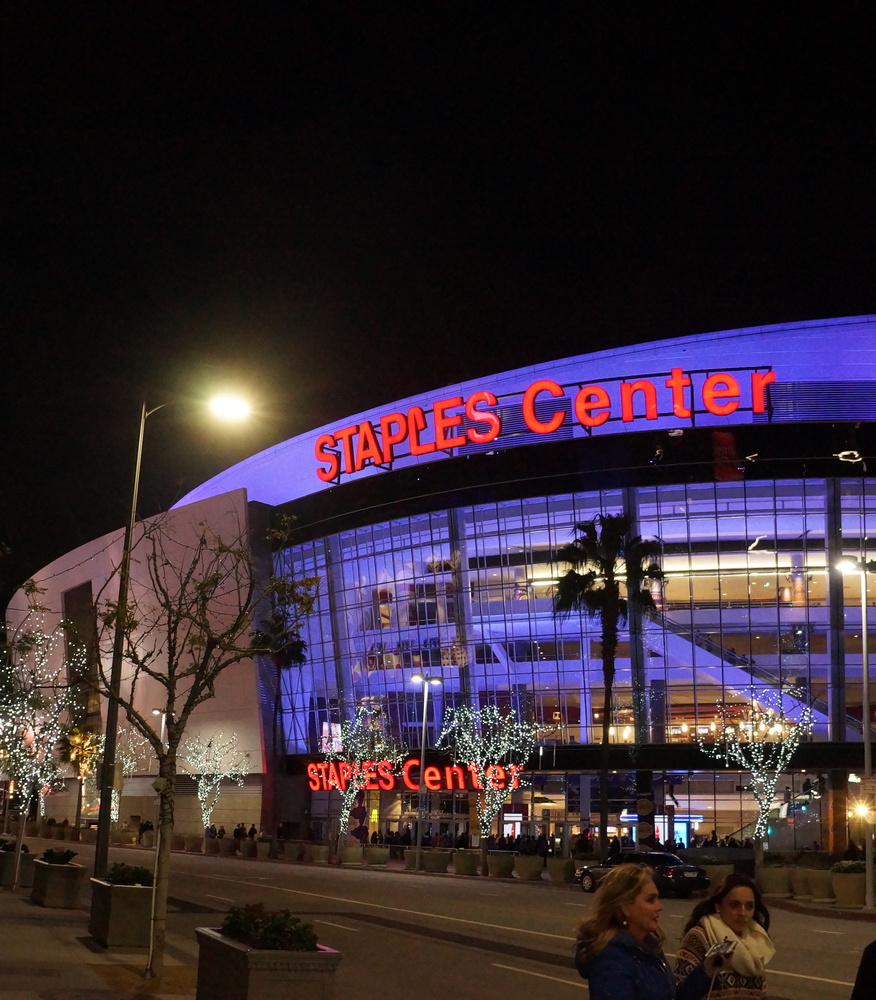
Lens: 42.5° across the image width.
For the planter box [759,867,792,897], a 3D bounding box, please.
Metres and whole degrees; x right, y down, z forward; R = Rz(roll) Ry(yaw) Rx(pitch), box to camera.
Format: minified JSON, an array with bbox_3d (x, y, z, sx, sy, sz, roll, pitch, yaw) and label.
[{"bbox_3d":[11.994,13.508,39.986,1.240,0.930,1.240,-3,-17,16],"label":"planter box"}]

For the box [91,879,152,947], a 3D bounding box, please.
[{"bbox_3d":[-4.488,5.846,15.976,0.700,0.780,1.620,10,-17,-24],"label":"box"}]

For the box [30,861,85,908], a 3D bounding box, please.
[{"bbox_3d":[-7.346,7.437,21.800,0.740,0.780,1.450,10,-18,-26],"label":"box"}]

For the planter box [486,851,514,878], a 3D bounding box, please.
[{"bbox_3d":[2.296,13.312,40.985,1.000,0.840,1.000,1,-16,4],"label":"planter box"}]

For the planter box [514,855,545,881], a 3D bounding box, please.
[{"bbox_3d":[3.259,12.998,39.744,1.000,0.840,1.000,1,-16,5],"label":"planter box"}]

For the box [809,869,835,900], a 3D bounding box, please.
[{"bbox_3d":[12.064,12.086,35.316,1.000,0.870,1.000,-3,-17,18],"label":"box"}]

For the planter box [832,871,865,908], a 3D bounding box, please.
[{"bbox_3d":[11.480,10.796,31.177,1.240,0.930,1.240,-4,-17,19],"label":"planter box"}]

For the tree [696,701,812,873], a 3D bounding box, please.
[{"bbox_3d":[11.315,10.460,40.152,3.900,6.750,3.900,-2,-17,15],"label":"tree"}]

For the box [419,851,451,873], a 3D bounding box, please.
[{"bbox_3d":[-0.006,13.829,43.058,1.020,0.800,1.020,2,-16,1],"label":"box"}]

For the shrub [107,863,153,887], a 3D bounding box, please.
[{"bbox_3d":[-4.392,5.343,16.034,0.600,0.350,0.800,9,-18,-24],"label":"shrub"}]

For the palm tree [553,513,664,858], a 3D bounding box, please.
[{"bbox_3d":[7.302,8.137,48.835,4.400,15.500,4.400,0,-16,8],"label":"palm tree"}]

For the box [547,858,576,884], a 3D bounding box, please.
[{"bbox_3d":[5.205,15.629,47.434,1.220,0.910,1.220,0,-16,6],"label":"box"}]

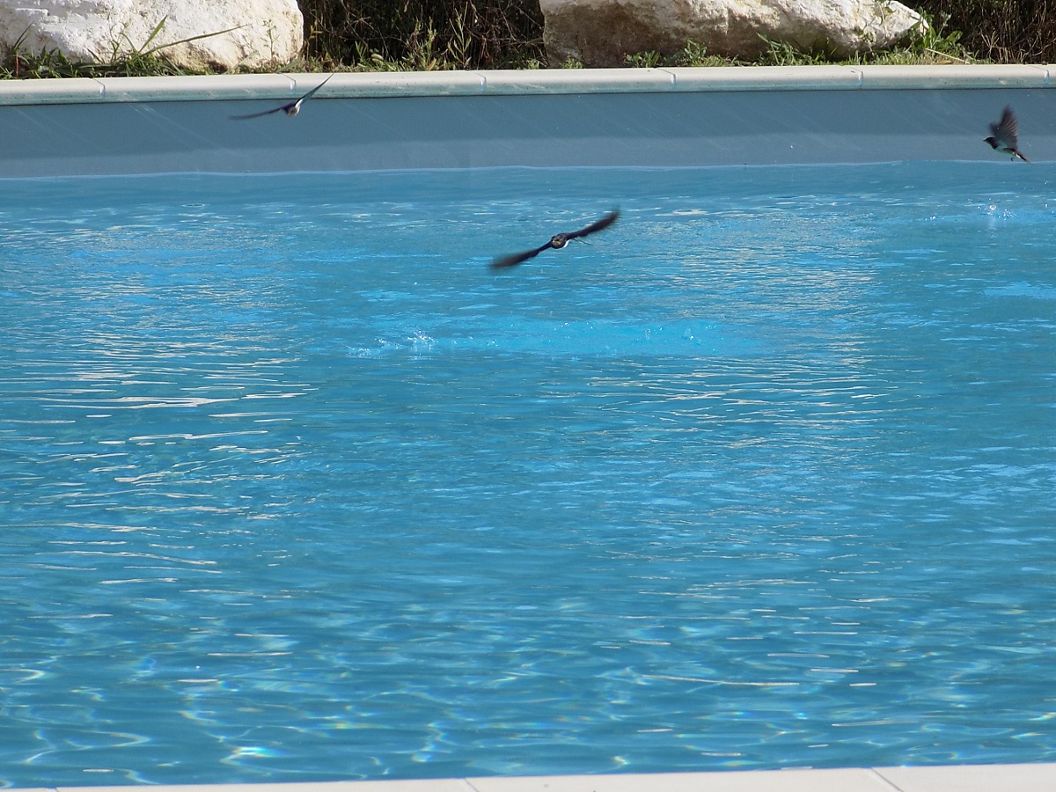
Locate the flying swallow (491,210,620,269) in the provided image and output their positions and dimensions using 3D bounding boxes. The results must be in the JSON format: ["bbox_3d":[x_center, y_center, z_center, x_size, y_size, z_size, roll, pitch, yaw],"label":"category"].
[{"bbox_3d":[0.068,-0.350,21.800,0.320,0.050,0.170,-24,0,16],"label":"flying swallow"}]

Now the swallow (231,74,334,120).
[{"bbox_3d":[-0.607,-0.730,24.200,0.290,0.065,0.160,-23,0,14],"label":"swallow"}]

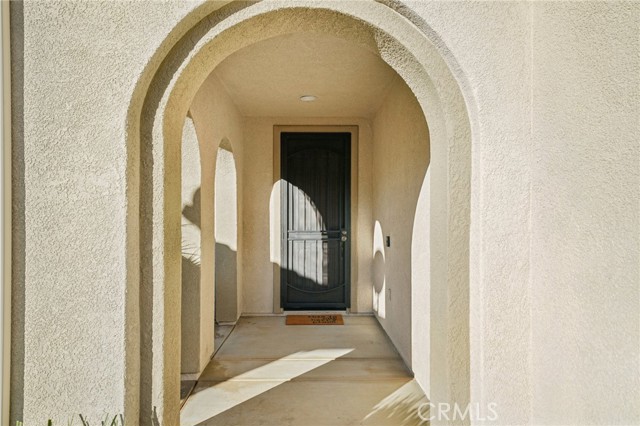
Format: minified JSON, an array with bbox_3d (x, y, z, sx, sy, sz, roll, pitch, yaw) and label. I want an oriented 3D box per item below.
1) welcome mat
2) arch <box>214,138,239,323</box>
[{"bbox_3d":[-0.066,1.445,5.755,0.760,0.016,0.460,0,0,-2],"label":"welcome mat"},{"bbox_3d":[-1.180,0.295,4.900,0.280,2.300,1.360,0,0,-2],"label":"arch"}]

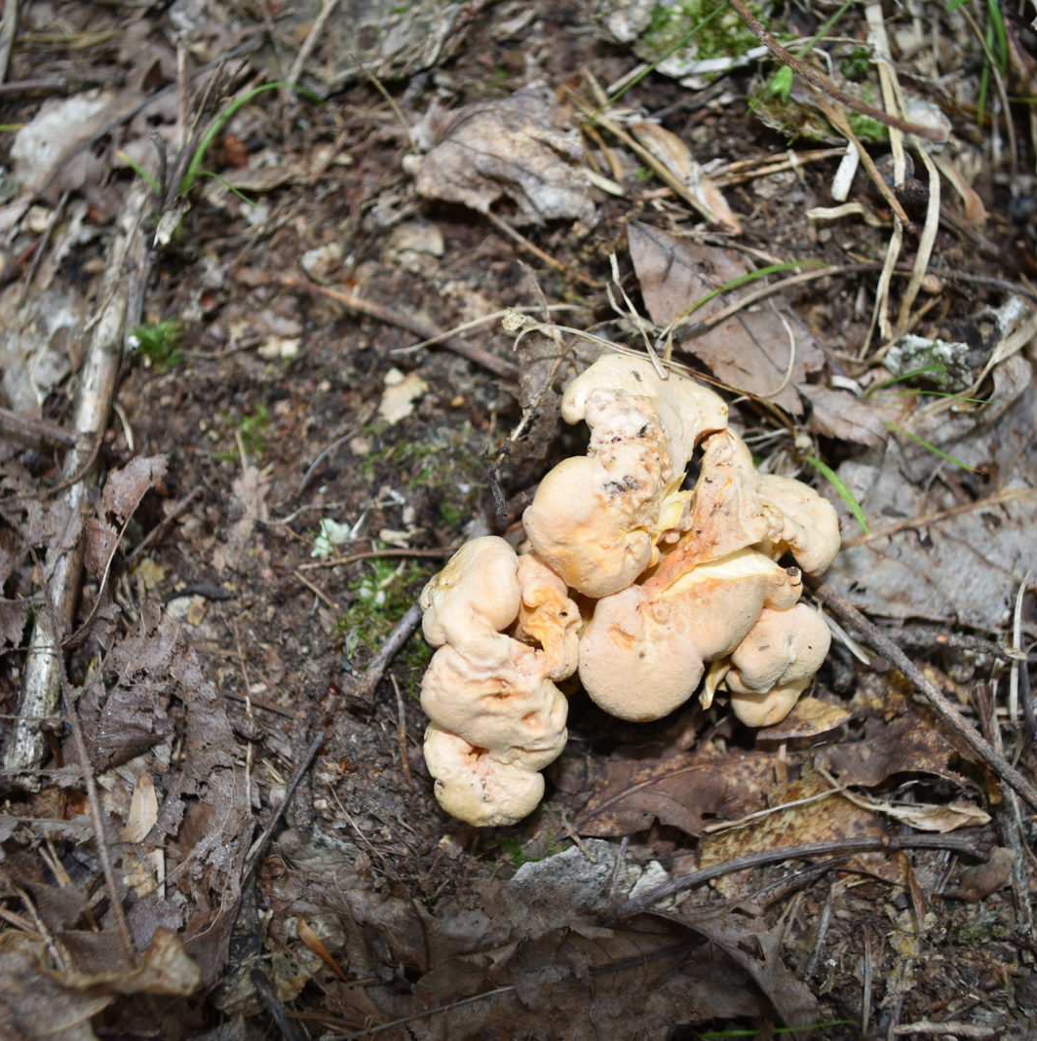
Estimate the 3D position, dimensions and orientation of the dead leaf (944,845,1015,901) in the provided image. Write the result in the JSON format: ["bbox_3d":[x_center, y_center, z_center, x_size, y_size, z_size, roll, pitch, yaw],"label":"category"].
[{"bbox_3d":[0.155,0.118,0.393,0.032,0.009,0.013,-26,60,-16],"label":"dead leaf"}]

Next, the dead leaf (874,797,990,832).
[{"bbox_3d":[0.152,0.109,0.429,0.043,0.011,0.011,3,58,2],"label":"dead leaf"}]

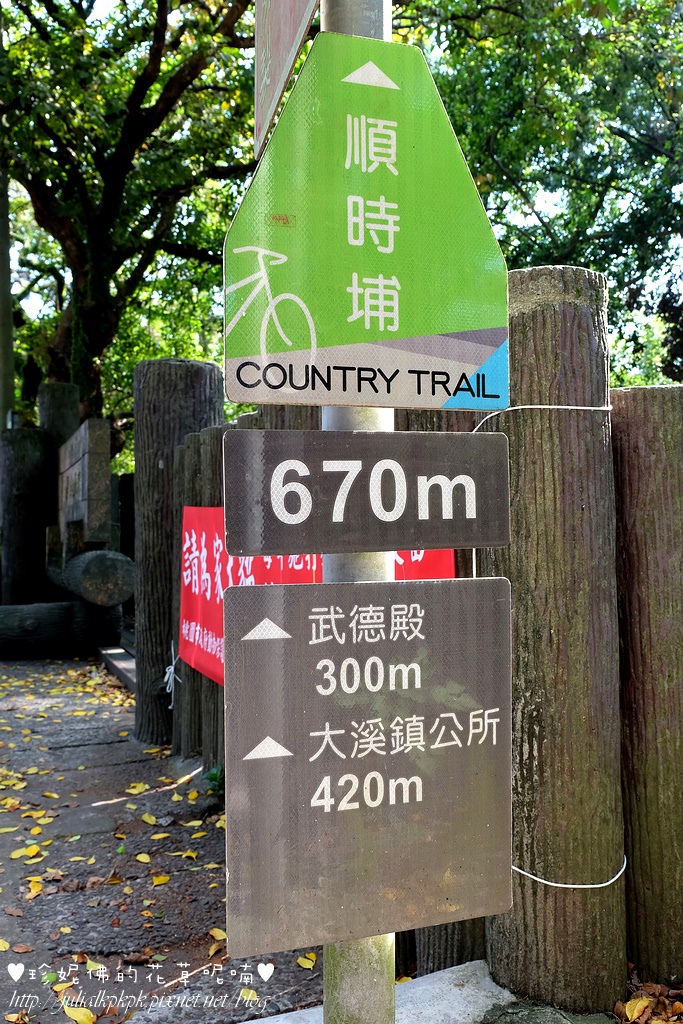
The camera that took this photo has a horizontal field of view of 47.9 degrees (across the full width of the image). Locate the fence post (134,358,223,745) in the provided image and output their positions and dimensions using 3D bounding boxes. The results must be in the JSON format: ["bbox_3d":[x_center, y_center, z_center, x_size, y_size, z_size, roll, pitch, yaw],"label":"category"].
[{"bbox_3d":[-0.728,0.165,3.430,0.380,1.640,0.380,0,1,0],"label":"fence post"}]

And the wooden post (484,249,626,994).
[{"bbox_3d":[0.464,0.259,1.715,0.300,1.520,0.300,0,1,0],"label":"wooden post"}]

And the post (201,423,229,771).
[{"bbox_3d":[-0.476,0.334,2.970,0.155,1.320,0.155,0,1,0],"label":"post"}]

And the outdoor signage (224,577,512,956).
[{"bbox_3d":[0.042,0.299,0.935,0.360,0.430,0.015,0,1,-14],"label":"outdoor signage"}]

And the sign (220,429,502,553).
[{"bbox_3d":[0.039,-0.025,0.942,0.360,0.146,0.015,0,1,-13],"label":"sign"}]

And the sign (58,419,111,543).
[{"bbox_3d":[-1.952,-0.194,5.783,0.150,0.820,1.669,-1,1,-26],"label":"sign"}]

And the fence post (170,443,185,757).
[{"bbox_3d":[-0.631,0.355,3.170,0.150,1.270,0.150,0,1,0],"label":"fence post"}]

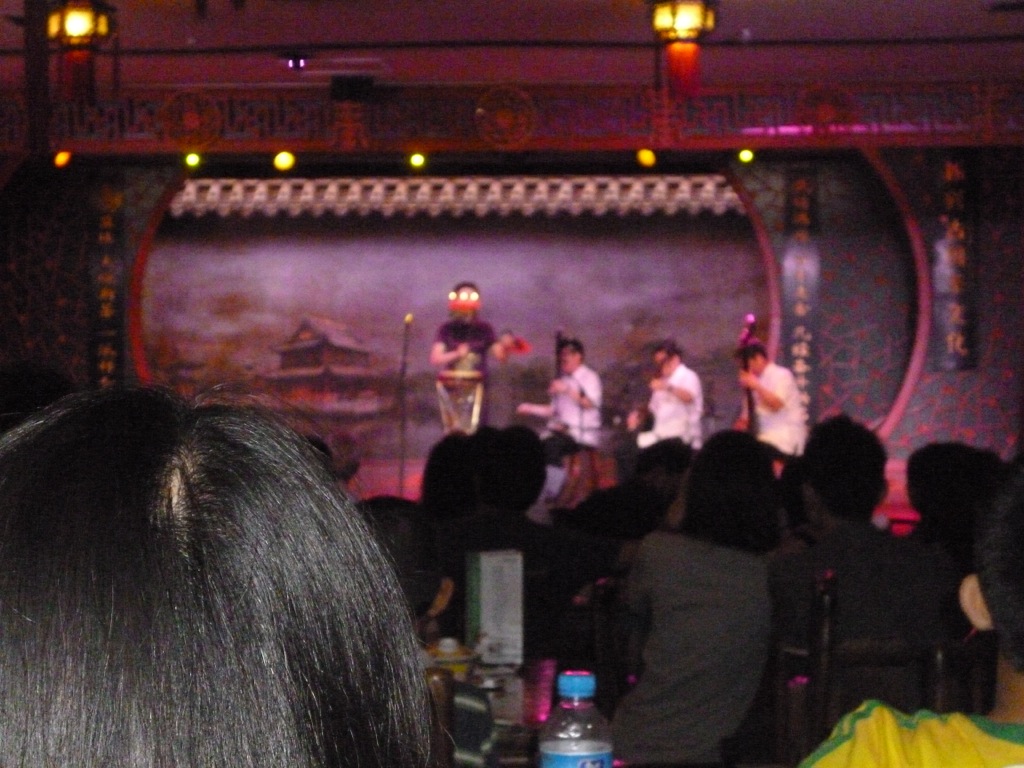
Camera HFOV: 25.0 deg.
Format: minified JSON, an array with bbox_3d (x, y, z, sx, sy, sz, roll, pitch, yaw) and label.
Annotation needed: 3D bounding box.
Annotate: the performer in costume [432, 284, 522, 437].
[{"bbox_3d":[-0.294,0.086,17.185,0.650,1.700,0.450,0,-1,5],"label":"performer in costume"}]

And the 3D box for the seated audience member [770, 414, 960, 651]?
[{"bbox_3d":[0.805,0.707,5.289,0.500,1.270,0.750,0,-1,-3],"label":"seated audience member"}]

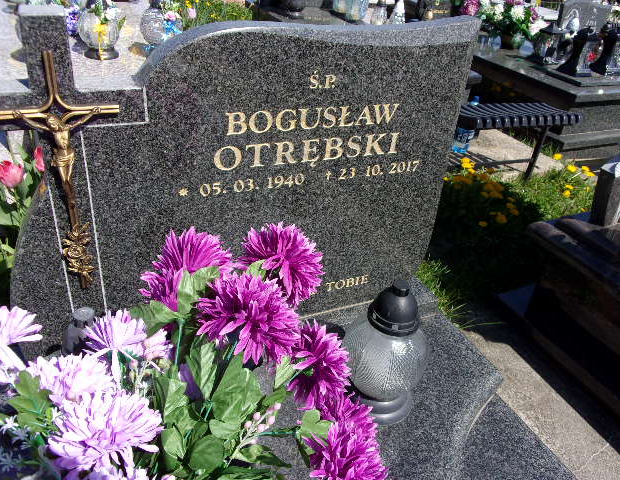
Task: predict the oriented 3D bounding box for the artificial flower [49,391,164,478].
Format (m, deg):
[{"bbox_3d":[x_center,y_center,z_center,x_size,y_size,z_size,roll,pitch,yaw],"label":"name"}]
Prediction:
[{"bbox_3d":[-0.257,0.243,0.650,0.128,0.080,0.100,-9,34,-22],"label":"artificial flower"}]

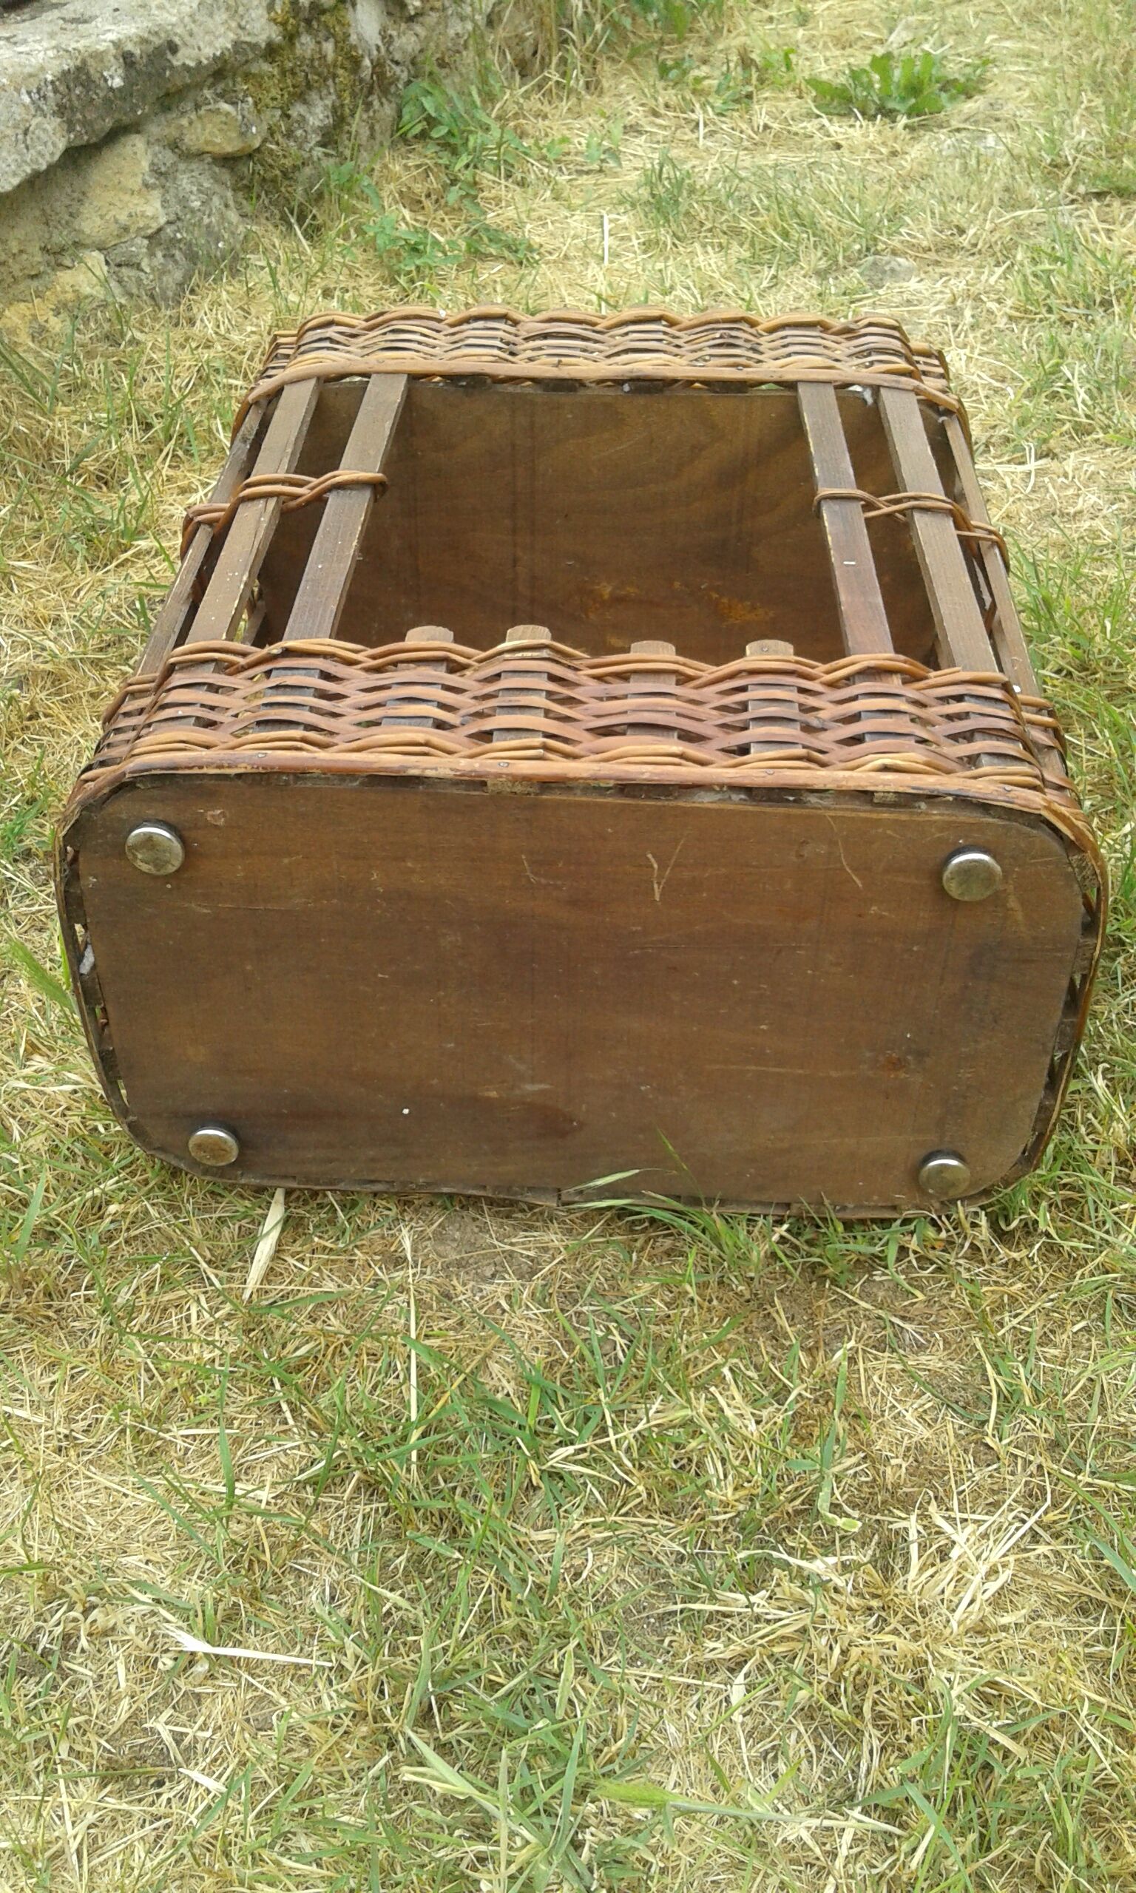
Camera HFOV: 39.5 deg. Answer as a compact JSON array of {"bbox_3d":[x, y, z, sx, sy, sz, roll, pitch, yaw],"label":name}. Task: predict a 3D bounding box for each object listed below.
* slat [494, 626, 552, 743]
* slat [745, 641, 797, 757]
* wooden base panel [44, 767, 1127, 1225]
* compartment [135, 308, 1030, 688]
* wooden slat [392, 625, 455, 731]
[{"bbox_3d":[-0.020,-0.108,0.683,0.021,0.008,0.107,1,41,3],"label":"slat"},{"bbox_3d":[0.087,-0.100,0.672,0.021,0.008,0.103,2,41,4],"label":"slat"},{"bbox_3d":[0.005,0.028,0.726,0.433,0.248,0.015,1,39,3],"label":"wooden base panel"},{"bbox_3d":[0.015,-0.164,0.946,0.425,0.268,0.450,1,41,3],"label":"compartment"},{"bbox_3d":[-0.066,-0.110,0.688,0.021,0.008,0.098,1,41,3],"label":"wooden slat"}]

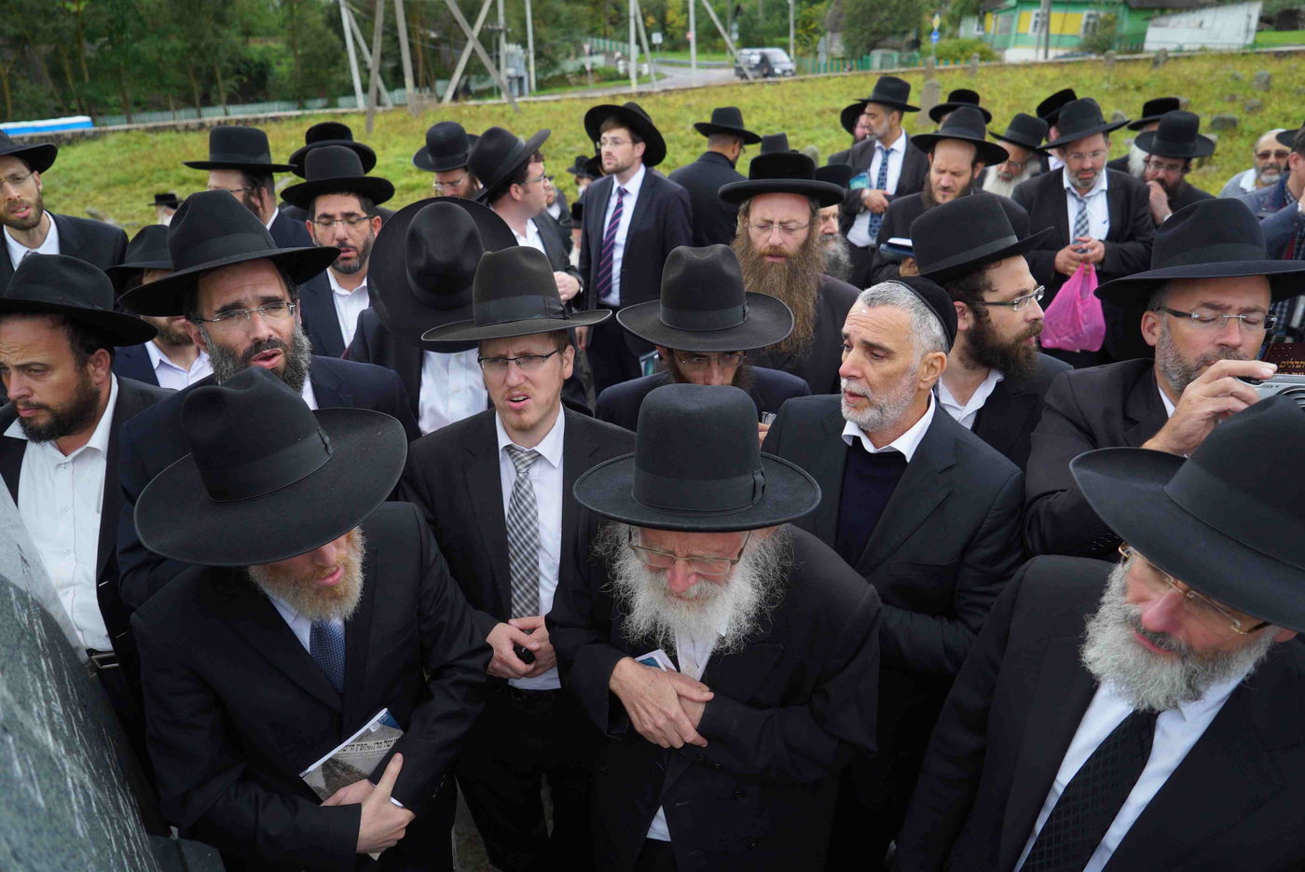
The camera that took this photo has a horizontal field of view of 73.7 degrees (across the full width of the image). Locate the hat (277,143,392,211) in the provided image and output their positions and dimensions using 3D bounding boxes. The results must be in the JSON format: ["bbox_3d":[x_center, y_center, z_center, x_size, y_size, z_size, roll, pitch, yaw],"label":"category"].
[{"bbox_3d":[-0.877,-0.723,2.420,0.320,0.140,0.335,-7,5,-13],"label":"hat"}]

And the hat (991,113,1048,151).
[{"bbox_3d":[1.772,-1.448,4.150,0.335,0.145,0.320,-2,29,-34],"label":"hat"}]

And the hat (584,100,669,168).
[{"bbox_3d":[-0.084,-1.219,3.448,0.340,0.140,0.370,17,-10,35],"label":"hat"}]

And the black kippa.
[{"bbox_3d":[0.493,-0.234,1.555,0.060,0.163,0.163,-42,7,4],"label":"black kippa"}]

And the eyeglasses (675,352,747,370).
[{"bbox_3d":[0.105,-0.180,1.707,0.138,0.043,0.140,-3,37,-3],"label":"eyeglasses"}]

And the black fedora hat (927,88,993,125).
[{"bbox_3d":[1.649,-1.762,4.637,0.320,0.125,0.350,12,8,18],"label":"black fedora hat"}]

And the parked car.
[{"bbox_3d":[7.637,-25.220,59.000,1.900,1.930,4.800,-14,27,-25],"label":"parked car"}]

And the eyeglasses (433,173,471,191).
[{"bbox_3d":[-0.814,-1.050,3.544,0.140,0.045,0.140,2,42,9],"label":"eyeglasses"}]

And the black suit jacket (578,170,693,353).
[{"bbox_3d":[-0.067,-0.699,3.631,0.520,0.770,0.300,15,29,32],"label":"black suit jacket"}]

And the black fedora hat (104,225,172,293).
[{"bbox_3d":[-1.156,-0.430,2.050,0.300,0.140,0.320,-10,11,-29],"label":"black fedora hat"}]

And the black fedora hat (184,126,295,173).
[{"bbox_3d":[-1.397,-0.961,2.932,0.330,0.135,0.360,4,17,26],"label":"black fedora hat"}]

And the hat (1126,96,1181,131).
[{"bbox_3d":[2.404,-1.522,4.100,0.335,0.140,0.320,-20,22,-17],"label":"hat"}]

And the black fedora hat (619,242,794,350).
[{"bbox_3d":[0.102,-0.287,1.690,0.340,0.140,0.370,-2,29,-4],"label":"black fedora hat"}]

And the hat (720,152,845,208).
[{"bbox_3d":[0.345,-0.672,2.297,0.325,0.130,0.360,4,10,4],"label":"hat"}]

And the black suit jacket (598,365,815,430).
[{"bbox_3d":[0.113,0.223,1.870,0.500,0.720,0.320,-1,16,0],"label":"black suit jacket"}]

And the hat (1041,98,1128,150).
[{"bbox_3d":[1.804,-1.315,3.655,0.365,0.140,0.335,-27,19,-39],"label":"hat"}]

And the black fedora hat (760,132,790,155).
[{"bbox_3d":[0.700,-1.663,5.000,0.330,0.140,0.345,4,17,16],"label":"black fedora hat"}]

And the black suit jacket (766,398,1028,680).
[{"bbox_3d":[0.405,0.300,1.550,0.500,0.740,0.340,11,20,34],"label":"black suit jacket"}]

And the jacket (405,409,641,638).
[{"bbox_3d":[-0.245,0.295,1.760,0.490,0.740,0.300,-2,17,-5],"label":"jacket"}]

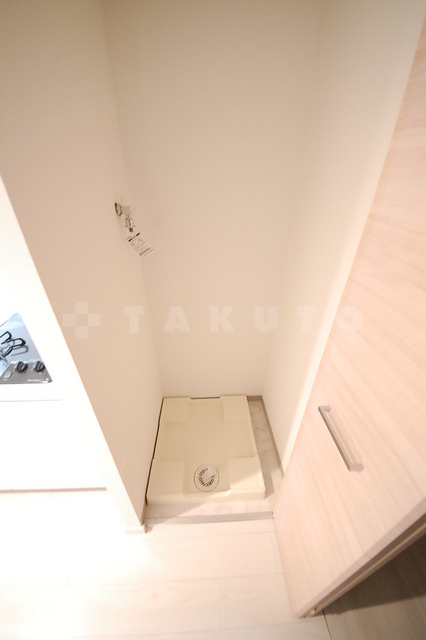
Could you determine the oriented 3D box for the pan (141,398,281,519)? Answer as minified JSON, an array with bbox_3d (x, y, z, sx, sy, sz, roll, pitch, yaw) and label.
[{"bbox_3d":[-0.044,0.803,1.430,0.645,0.088,0.645,-1,29,-2],"label":"pan"}]

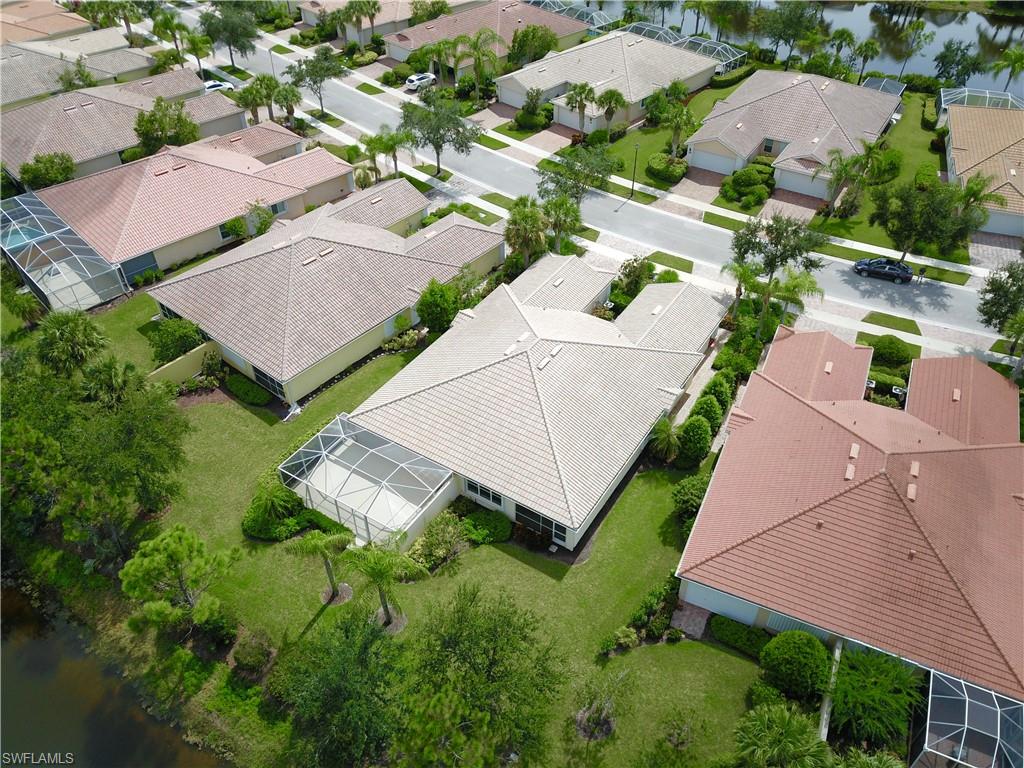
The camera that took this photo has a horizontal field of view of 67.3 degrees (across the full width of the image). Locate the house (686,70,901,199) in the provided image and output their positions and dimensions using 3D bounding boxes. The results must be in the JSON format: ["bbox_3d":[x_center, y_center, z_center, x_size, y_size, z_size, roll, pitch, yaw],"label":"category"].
[{"bbox_3d":[32.573,-30.751,87.723,17.450,6.322,25.227,23,46,24],"label":"house"}]

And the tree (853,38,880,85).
[{"bbox_3d":[45.105,-41.073,98.927,3.160,6.000,3.160,17,44,18],"label":"tree"}]

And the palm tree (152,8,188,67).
[{"bbox_3d":[-44.094,-44.719,100.621,4.280,7.800,4.280,-15,44,-17],"label":"palm tree"}]

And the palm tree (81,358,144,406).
[{"bbox_3d":[-27.771,-0.172,53.636,3.770,3.060,3.770,-24,47,-26],"label":"palm tree"}]

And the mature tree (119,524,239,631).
[{"bbox_3d":[-17.093,11.245,40.800,5.759,8.021,5.759,-2,41,0],"label":"mature tree"}]

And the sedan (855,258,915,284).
[{"bbox_3d":[33.087,-10.150,68.041,4.780,1.460,1.840,18,45,20],"label":"sedan"}]

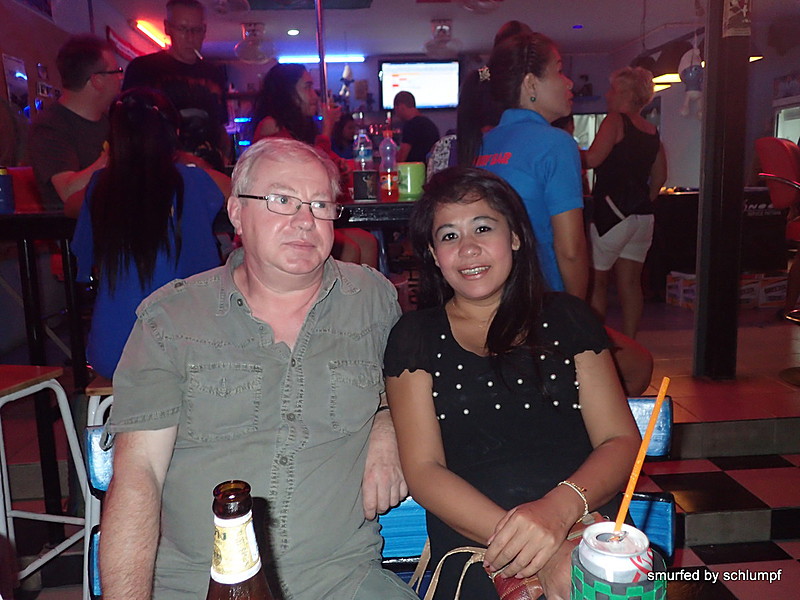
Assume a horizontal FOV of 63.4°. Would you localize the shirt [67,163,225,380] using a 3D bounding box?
[{"bbox_3d":[-0.688,-0.081,1.880,0.440,0.602,0.280,-3,10,-4],"label":"shirt"}]

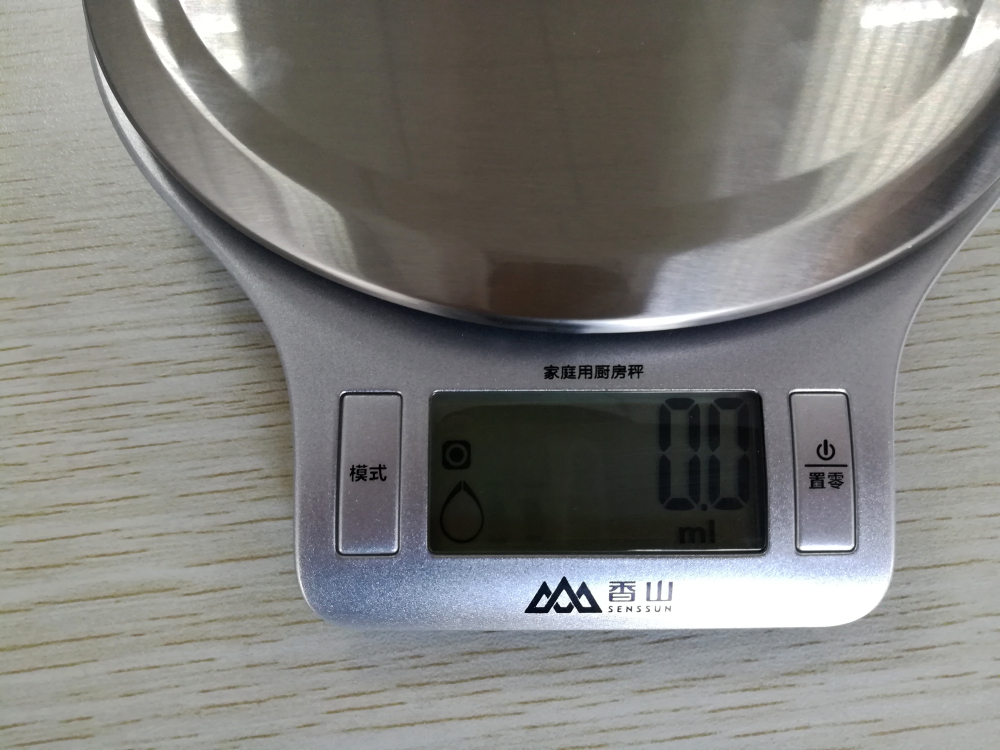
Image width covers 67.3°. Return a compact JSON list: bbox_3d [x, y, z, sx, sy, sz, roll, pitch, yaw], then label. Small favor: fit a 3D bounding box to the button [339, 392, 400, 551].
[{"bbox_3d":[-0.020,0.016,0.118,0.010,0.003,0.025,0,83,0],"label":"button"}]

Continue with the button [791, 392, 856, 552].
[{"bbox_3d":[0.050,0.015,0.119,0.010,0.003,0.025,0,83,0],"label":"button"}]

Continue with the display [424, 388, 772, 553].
[{"bbox_3d":[0.015,0.015,0.118,0.052,0.003,0.025,0,83,0],"label":"display"}]

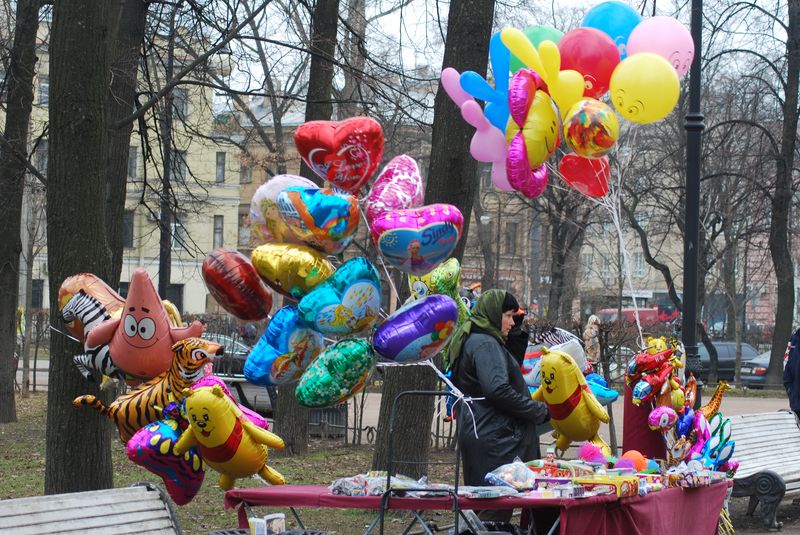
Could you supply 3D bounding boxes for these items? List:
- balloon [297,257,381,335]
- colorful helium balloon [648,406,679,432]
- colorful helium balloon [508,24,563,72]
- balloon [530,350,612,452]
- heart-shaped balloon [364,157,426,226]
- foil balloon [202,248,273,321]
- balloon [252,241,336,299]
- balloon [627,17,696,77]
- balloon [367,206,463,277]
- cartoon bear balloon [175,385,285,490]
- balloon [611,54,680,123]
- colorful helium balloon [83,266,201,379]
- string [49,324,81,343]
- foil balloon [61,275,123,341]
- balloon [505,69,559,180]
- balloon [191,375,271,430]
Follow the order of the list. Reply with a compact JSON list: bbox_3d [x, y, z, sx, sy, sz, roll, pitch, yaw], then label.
[{"bbox_3d":[-0.263,0.139,10.500,0.410,0.370,0.200,-29,38,0],"label":"balloon"},{"bbox_3d":[1.218,0.703,10.800,0.140,0.125,0.100,1,-2,-15],"label":"colorful helium balloon"},{"bbox_3d":[0.668,-1.008,11.100,0.290,0.325,0.290,1,-1,0],"label":"colorful helium balloon"},{"bbox_3d":[0.805,0.616,10.900,0.400,0.520,0.270,-14,4,38],"label":"balloon"},{"bbox_3d":[-0.016,-0.345,10.900,0.200,0.390,0.360,44,0,42],"label":"heart-shaped balloon"},{"bbox_3d":[-0.758,0.079,10.900,0.230,0.390,0.400,-35,7,-27],"label":"foil balloon"},{"bbox_3d":[-0.497,0.032,10.700,0.400,0.200,0.360,21,-35,0],"label":"balloon"},{"bbox_3d":[1.227,-1.022,11.000,0.315,0.340,0.315,0,12,0],"label":"balloon"},{"bbox_3d":[0.081,-0.120,10.800,0.430,0.380,0.200,-8,31,-3],"label":"balloon"},{"bbox_3d":[-0.765,0.772,10.600,0.460,0.540,0.280,-29,4,30],"label":"cartoon bear balloon"},{"bbox_3d":[1.125,-0.820,10.700,0.320,0.335,0.320,-2,37,1],"label":"balloon"},{"bbox_3d":[-1.210,0.295,11.100,0.560,0.580,0.270,0,6,9],"label":"colorful helium balloon"},{"bbox_3d":[-1.566,0.308,10.900,0.155,0.015,0.030,27,0,0],"label":"string"},{"bbox_3d":[-1.425,0.207,11.000,0.400,0.380,0.200,-8,15,18],"label":"foil balloon"},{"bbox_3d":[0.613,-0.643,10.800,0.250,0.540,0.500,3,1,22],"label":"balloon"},{"bbox_3d":[-0.804,0.661,10.950,0.380,0.360,0.170,-35,10,22],"label":"balloon"}]

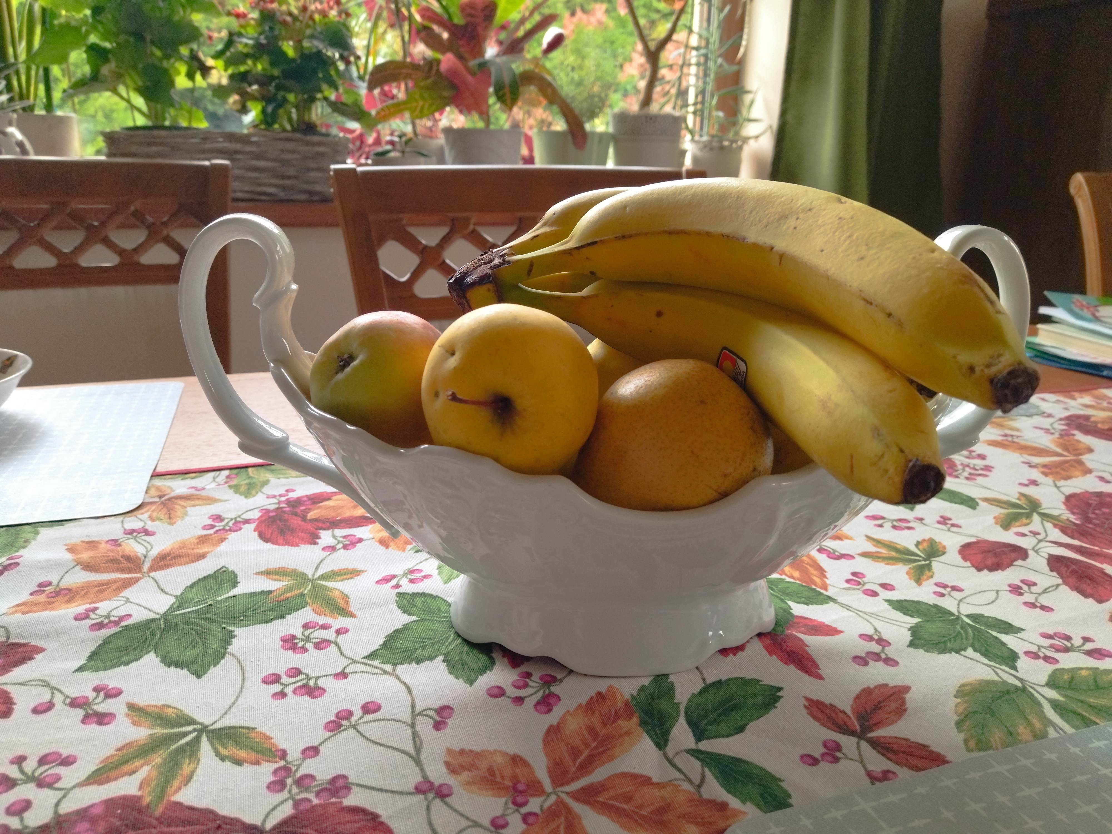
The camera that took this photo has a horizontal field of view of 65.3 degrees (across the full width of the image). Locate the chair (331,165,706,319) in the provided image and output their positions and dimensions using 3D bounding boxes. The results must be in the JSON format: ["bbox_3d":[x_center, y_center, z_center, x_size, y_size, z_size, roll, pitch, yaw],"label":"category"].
[{"bbox_3d":[0.041,0.217,0.943,0.460,0.940,0.520,-5,16,-18],"label":"chair"}]

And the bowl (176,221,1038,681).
[{"bbox_3d":[0.026,0.003,0.385,0.364,0.177,0.202,0,17,-4],"label":"bowl"}]

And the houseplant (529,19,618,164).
[{"bbox_3d":[0.032,-0.525,1.476,0.150,0.291,0.145,1,17,0],"label":"houseplant"}]

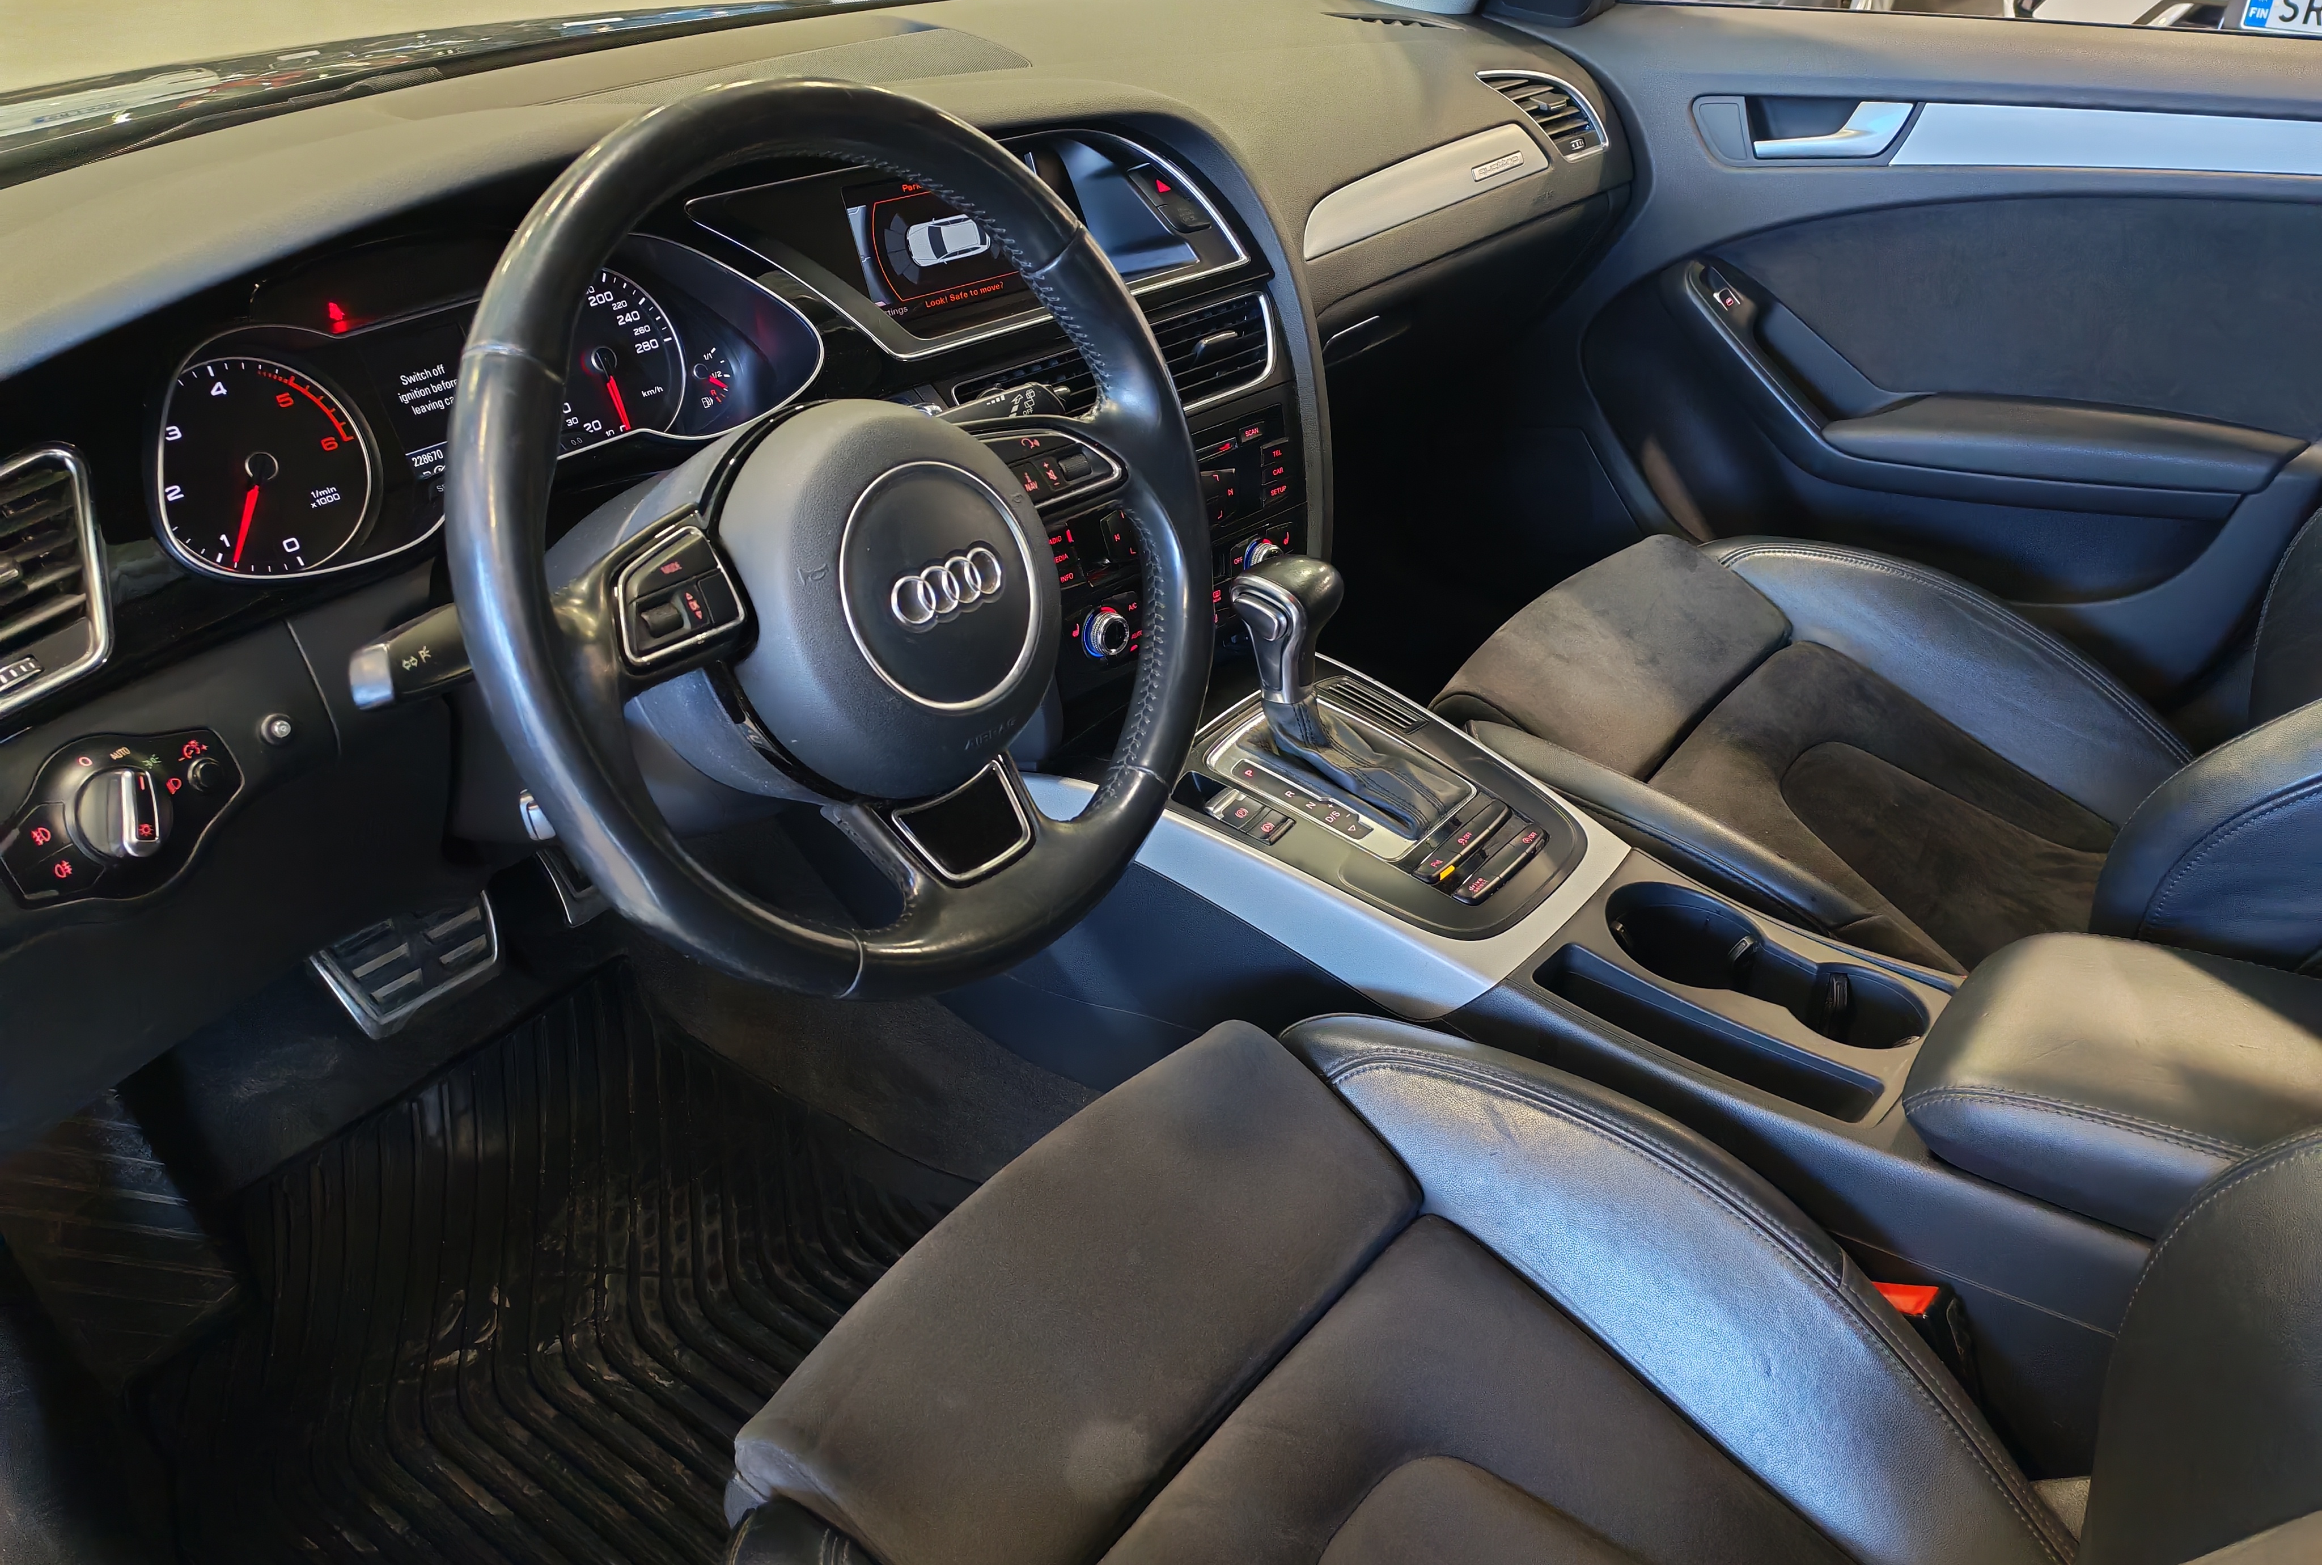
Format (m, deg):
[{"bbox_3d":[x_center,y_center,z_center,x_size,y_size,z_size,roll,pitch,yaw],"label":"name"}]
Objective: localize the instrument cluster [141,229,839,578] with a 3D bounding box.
[{"bbox_3d":[-0.337,-0.194,0.907,0.075,0.122,0.360,-4,21,46],"label":"instrument cluster"}]

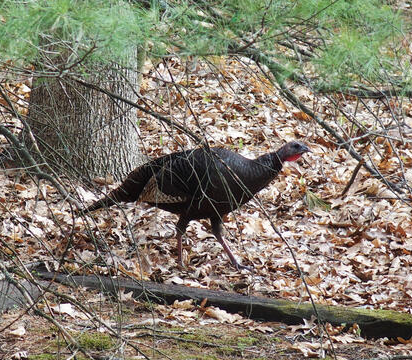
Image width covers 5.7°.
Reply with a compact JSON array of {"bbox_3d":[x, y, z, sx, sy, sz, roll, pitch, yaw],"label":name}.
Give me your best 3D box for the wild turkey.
[{"bbox_3d":[-0.036,0.107,17.400,0.945,0.530,0.270,0,8,0],"label":"wild turkey"}]

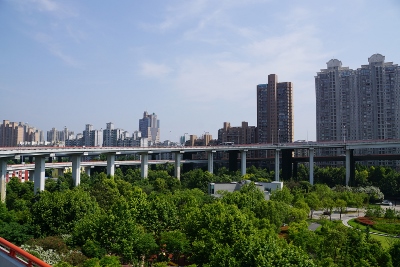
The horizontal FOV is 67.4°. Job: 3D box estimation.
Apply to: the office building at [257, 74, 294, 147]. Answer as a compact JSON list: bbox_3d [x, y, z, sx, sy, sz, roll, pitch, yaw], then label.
[{"bbox_3d":[70.192,-8.832,279.000,31.000,87.000,21.000,-1,-3,23],"label":"office building"}]

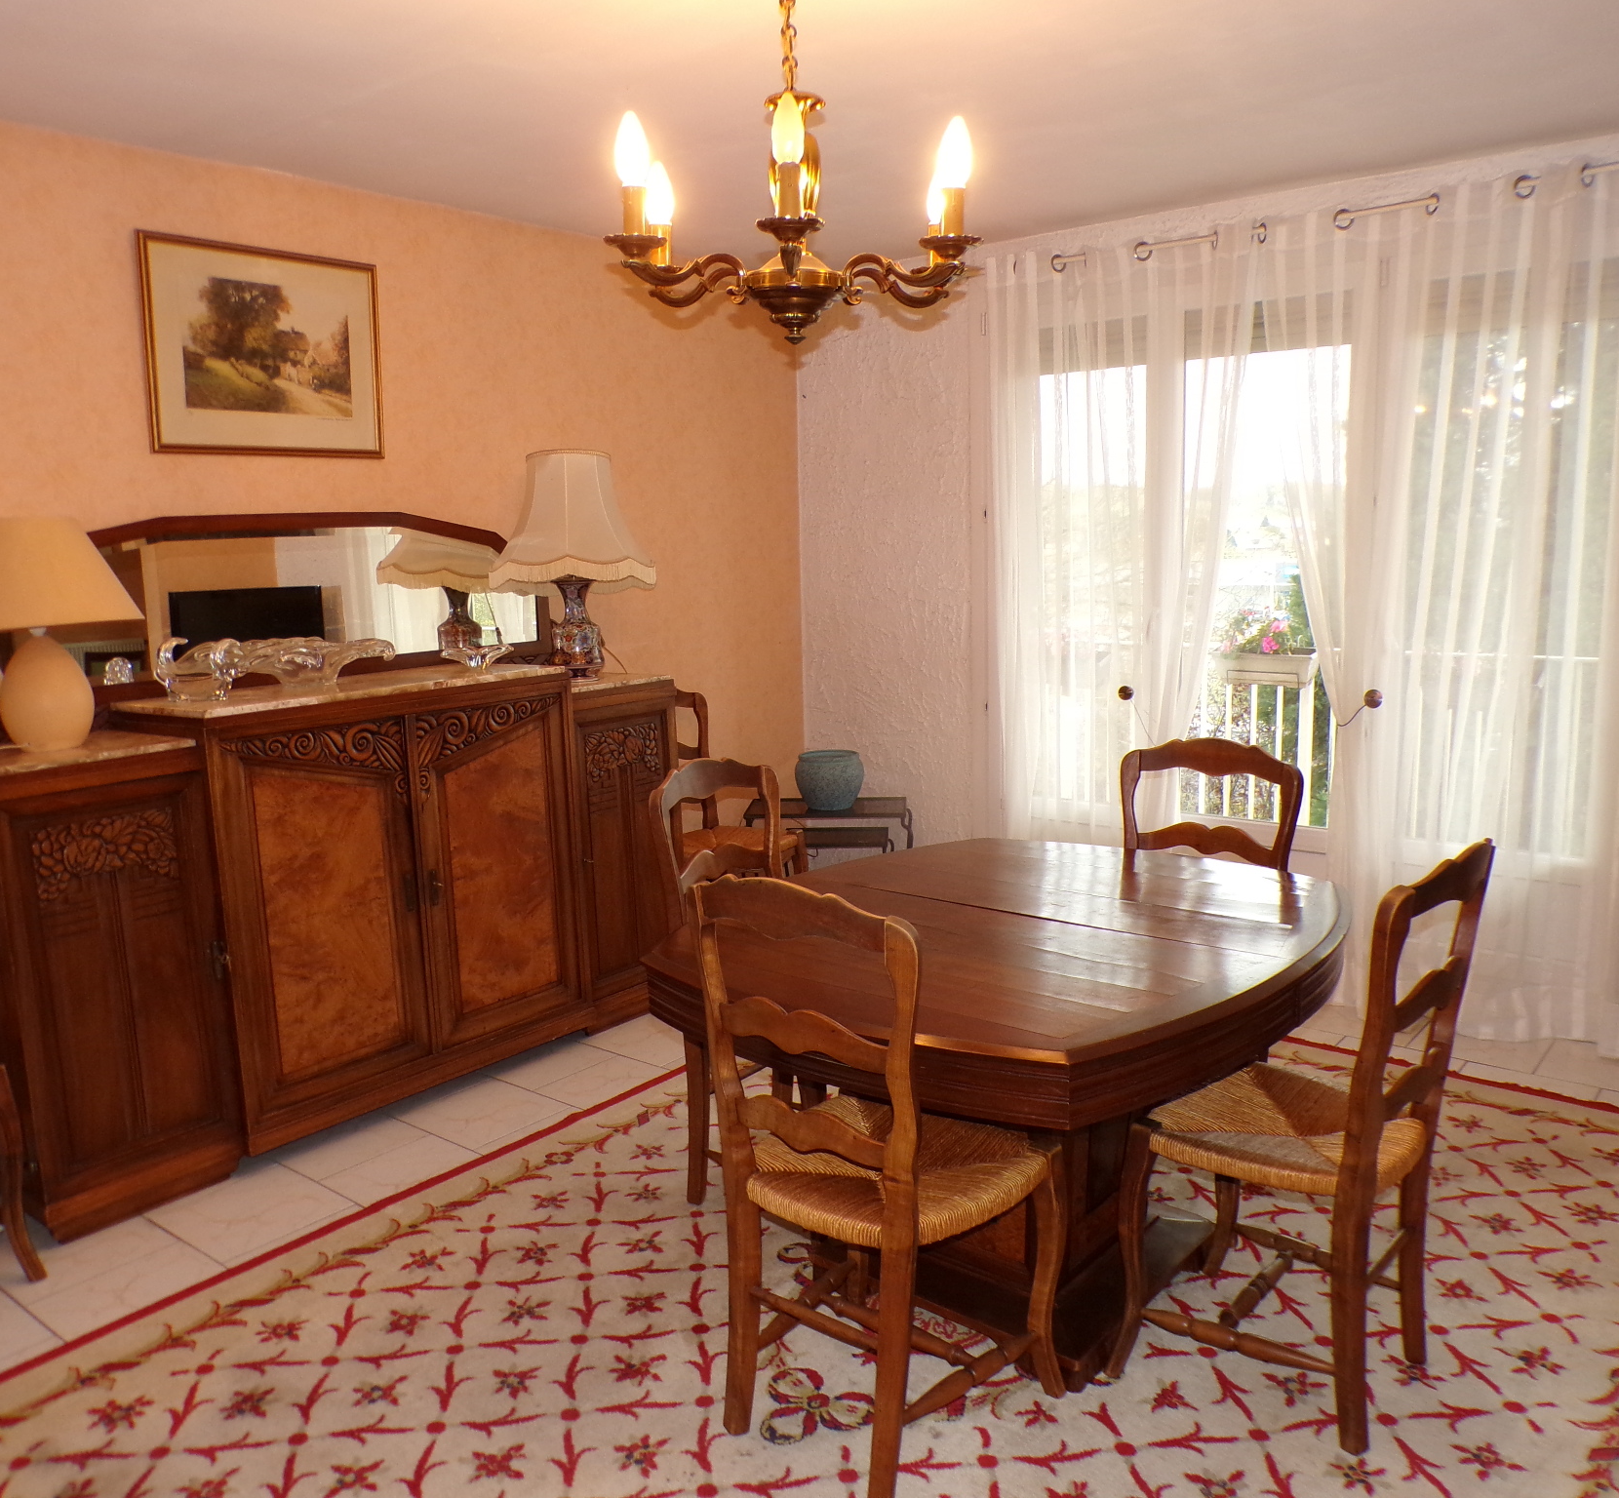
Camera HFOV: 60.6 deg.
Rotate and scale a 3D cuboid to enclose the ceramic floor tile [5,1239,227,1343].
[{"bbox_3d":[-1.361,1.125,2.824,0.333,0.010,0.333,6,12,39],"label":"ceramic floor tile"}]

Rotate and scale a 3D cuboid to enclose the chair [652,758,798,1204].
[{"bbox_3d":[-0.032,0.546,3.099,0.500,0.985,0.470,7,13,43],"label":"chair"}]

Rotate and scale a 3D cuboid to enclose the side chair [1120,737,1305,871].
[{"bbox_3d":[0.824,0.514,3.170,0.470,0.985,0.500,5,11,35],"label":"side chair"}]

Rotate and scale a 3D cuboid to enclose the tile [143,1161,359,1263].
[{"bbox_3d":[-1.278,1.066,3.182,0.333,0.010,0.333,6,12,39],"label":"tile"}]

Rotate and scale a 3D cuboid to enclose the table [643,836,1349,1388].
[{"bbox_3d":[0.395,0.702,2.815,1.130,0.745,1.325,6,12,39],"label":"table"}]

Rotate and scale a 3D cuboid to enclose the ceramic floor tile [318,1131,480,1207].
[{"bbox_3d":[-0.945,1.034,3.335,0.333,0.010,0.333,6,12,39],"label":"ceramic floor tile"}]

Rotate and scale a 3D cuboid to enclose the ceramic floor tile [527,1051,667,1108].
[{"bbox_3d":[-0.529,0.942,3.847,0.333,0.010,0.333,6,12,39],"label":"ceramic floor tile"}]

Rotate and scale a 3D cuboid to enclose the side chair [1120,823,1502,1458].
[{"bbox_3d":[0.846,0.631,2.432,0.500,0.985,0.470,7,12,41],"label":"side chair"}]

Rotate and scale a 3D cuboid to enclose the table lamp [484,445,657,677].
[{"bbox_3d":[-0.761,-0.574,4.425,0.530,0.700,0.530,-1,9,0],"label":"table lamp"}]

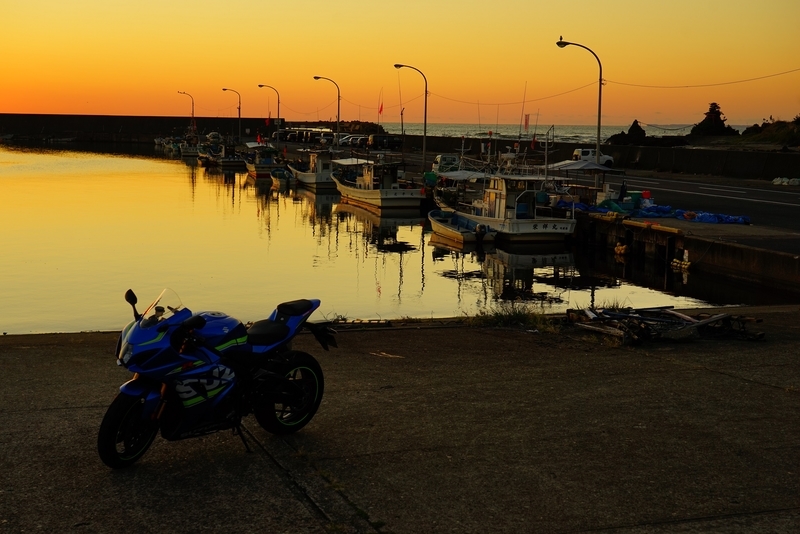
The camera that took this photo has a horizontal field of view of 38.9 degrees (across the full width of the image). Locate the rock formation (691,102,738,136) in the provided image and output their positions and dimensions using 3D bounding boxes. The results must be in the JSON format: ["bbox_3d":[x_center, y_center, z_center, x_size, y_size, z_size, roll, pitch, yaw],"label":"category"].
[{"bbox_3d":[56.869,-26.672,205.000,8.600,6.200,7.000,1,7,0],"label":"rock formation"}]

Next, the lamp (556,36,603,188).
[{"bbox_3d":[9.504,-7.897,60.377,2.720,8.200,0.350,-2,8,-18],"label":"lamp"}]

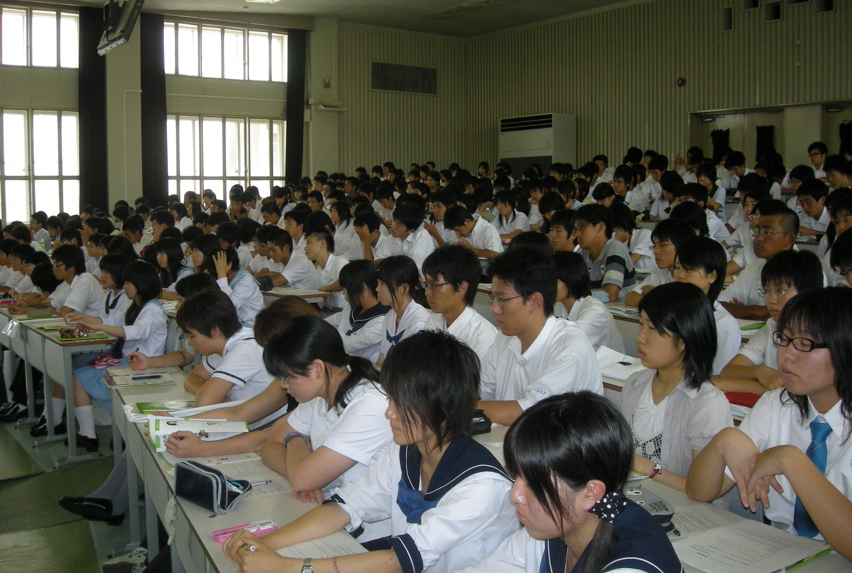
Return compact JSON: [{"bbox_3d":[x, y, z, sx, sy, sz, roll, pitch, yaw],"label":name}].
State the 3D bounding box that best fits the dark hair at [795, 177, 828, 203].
[{"bbox_3d":[2.381,-0.597,5.300,0.200,0.165,0.170,-3,5,-31],"label":"dark hair"}]

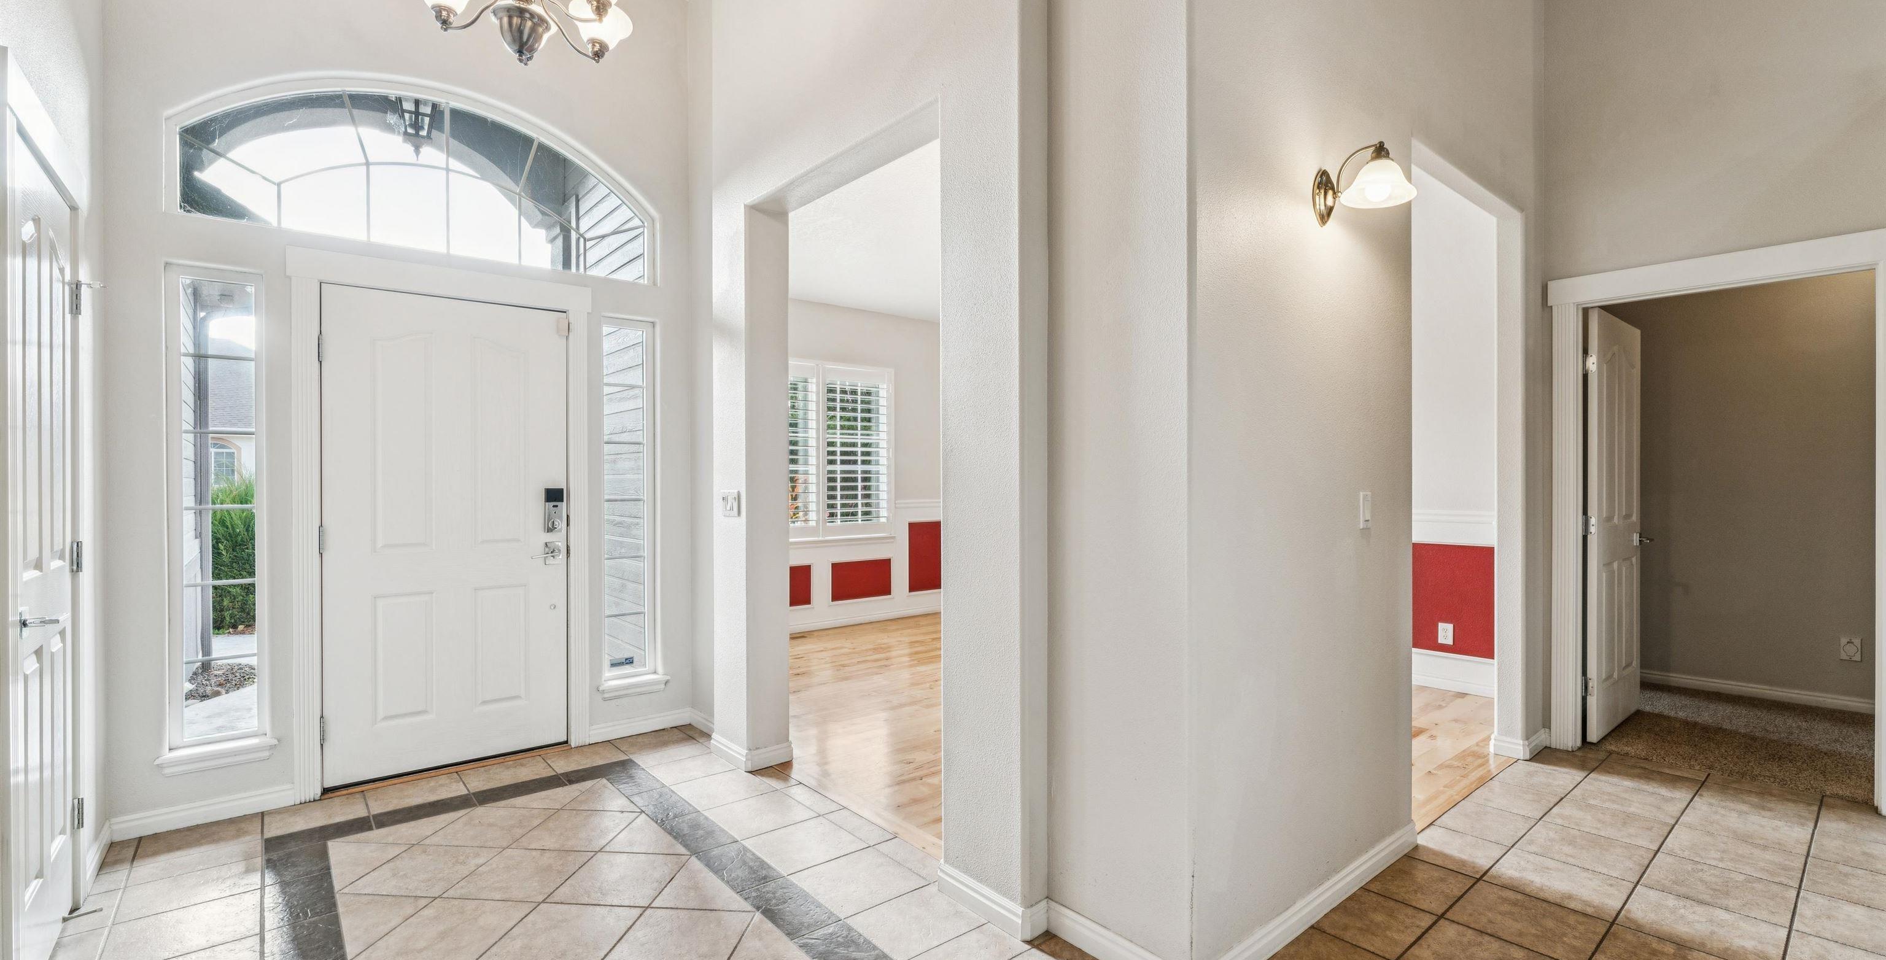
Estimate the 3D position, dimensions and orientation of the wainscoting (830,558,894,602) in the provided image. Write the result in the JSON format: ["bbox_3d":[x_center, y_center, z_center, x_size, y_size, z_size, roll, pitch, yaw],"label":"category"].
[{"bbox_3d":[-0.710,0.873,6.893,0.640,0.338,0.025,0,0,-39],"label":"wainscoting"}]

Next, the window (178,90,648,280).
[{"bbox_3d":[-2.152,-1.314,3.434,1.725,0.673,0.060,0,0,-39],"label":"window"}]

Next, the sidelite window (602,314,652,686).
[{"bbox_3d":[-1.574,0.098,3.912,0.245,1.730,0.060,0,0,-39],"label":"sidelite window"}]

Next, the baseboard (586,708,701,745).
[{"bbox_3d":[-1.488,1.208,3.894,0.515,0.080,0.018,0,0,-39],"label":"baseboard"}]

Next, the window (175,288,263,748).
[{"bbox_3d":[-2.726,0.104,2.963,0.245,1.730,0.060,0,0,-39],"label":"window"}]

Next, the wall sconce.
[{"bbox_3d":[1.176,-0.830,2.180,0.182,0.191,0.248,0,0,-39],"label":"wall sconce"}]

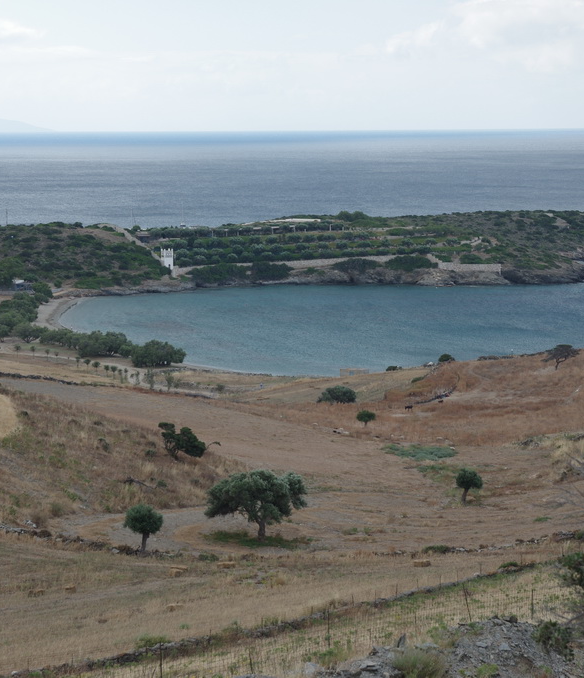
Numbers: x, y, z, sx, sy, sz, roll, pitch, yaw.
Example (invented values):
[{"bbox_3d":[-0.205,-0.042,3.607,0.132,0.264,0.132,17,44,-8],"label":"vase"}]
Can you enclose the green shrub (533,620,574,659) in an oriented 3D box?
[{"bbox_3d":[6.142,7.058,50.000,0.987,0.864,0.950,0,6,0],"label":"green shrub"}]

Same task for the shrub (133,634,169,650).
[{"bbox_3d":[-5.898,12.853,90.000,1.522,0.683,1.200,0,6,0],"label":"shrub"}]

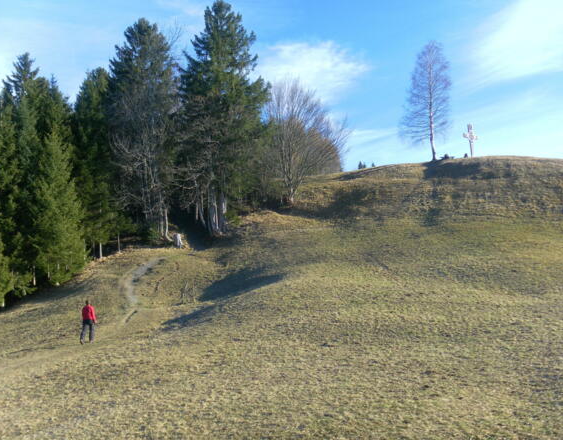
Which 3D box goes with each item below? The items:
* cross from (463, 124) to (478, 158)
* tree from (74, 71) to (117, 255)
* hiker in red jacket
[{"bbox_3d":[21.658,-9.015,68.120,2.300,3.942,0.350,2,-4,-30],"label":"cross"},{"bbox_3d":[-14.181,-4.474,45.443,4.000,14.510,4.000,0,-3,0],"label":"tree"},{"bbox_3d":[-7.741,4.118,23.854,0.580,1.753,0.500,-1,-4,9],"label":"hiker in red jacket"}]

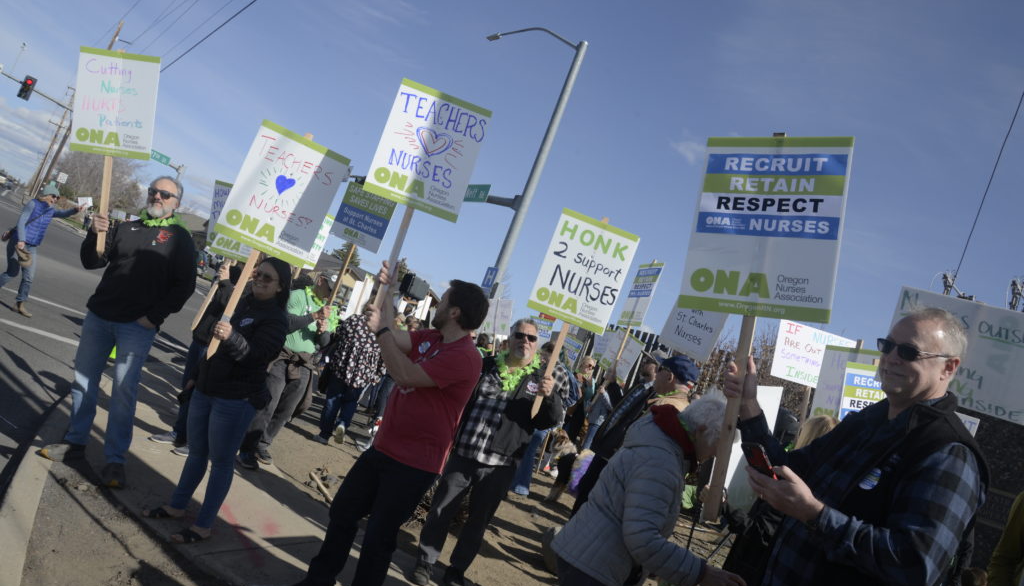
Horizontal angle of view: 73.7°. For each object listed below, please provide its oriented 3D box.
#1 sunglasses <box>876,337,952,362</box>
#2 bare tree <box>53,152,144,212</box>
[{"bbox_3d":[1.014,0.153,1.710,0.150,0.050,0.147,10,4,-16],"label":"sunglasses"},{"bbox_3d":[-29.685,-8.529,50.000,6.200,6.600,6.000,24,-7,-31],"label":"bare tree"}]

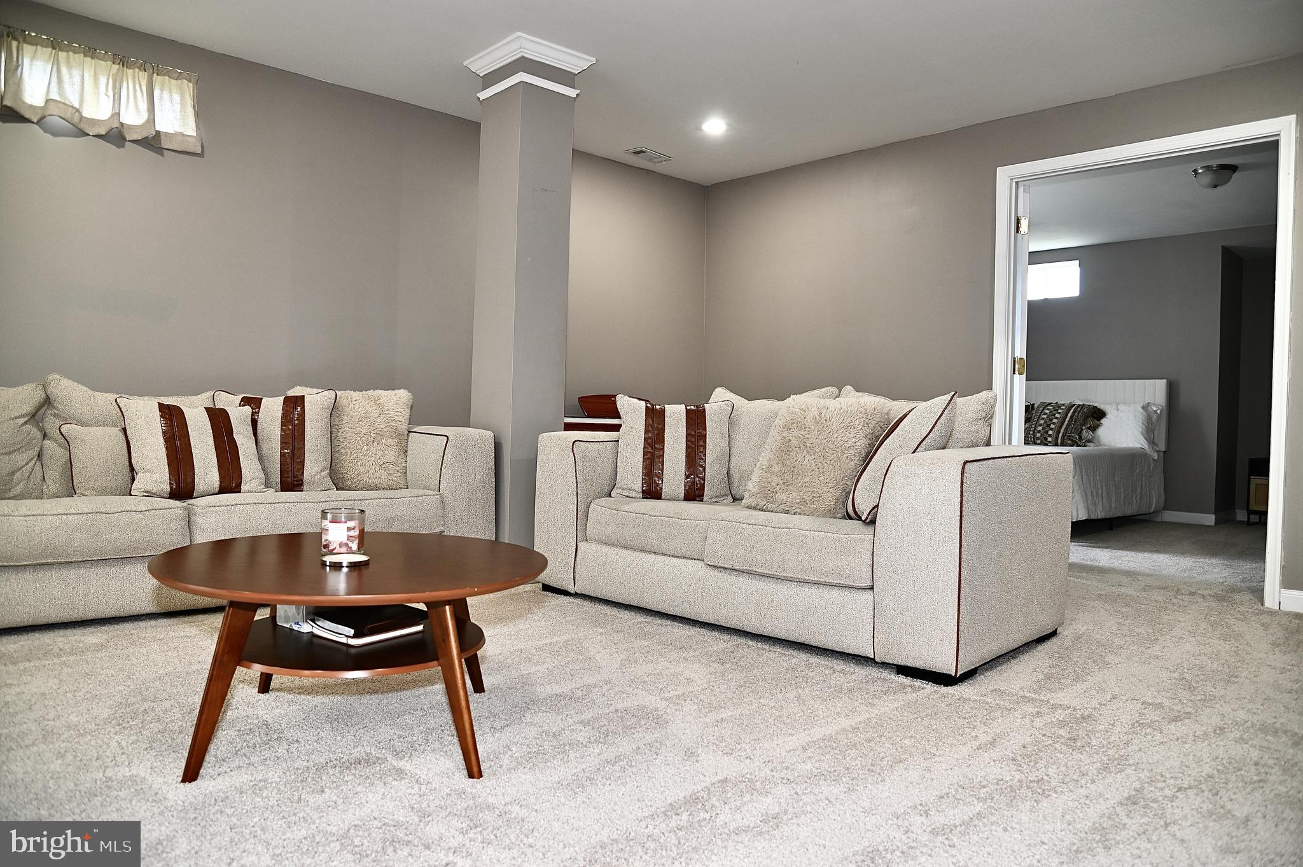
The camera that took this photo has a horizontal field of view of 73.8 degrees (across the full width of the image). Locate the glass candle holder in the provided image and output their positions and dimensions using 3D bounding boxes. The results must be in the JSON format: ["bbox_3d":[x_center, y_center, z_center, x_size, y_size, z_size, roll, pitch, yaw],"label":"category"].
[{"bbox_3d":[-0.752,0.240,2.119,0.105,0.098,0.105,1,2,-19],"label":"glass candle holder"}]

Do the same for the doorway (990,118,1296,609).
[{"bbox_3d":[2.287,-0.325,4.189,0.140,2.094,1.306,0,2,-43],"label":"doorway"}]

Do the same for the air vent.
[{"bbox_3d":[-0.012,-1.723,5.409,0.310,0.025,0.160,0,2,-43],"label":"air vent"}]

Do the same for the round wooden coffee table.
[{"bbox_3d":[-0.692,0.495,2.043,0.865,0.416,0.865,2,2,0],"label":"round wooden coffee table"}]

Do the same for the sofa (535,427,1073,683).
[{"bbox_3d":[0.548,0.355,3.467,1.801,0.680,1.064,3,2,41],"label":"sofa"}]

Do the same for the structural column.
[{"bbox_3d":[-0.592,-0.531,4.015,0.435,2.351,0.435,0,2,-43],"label":"structural column"}]

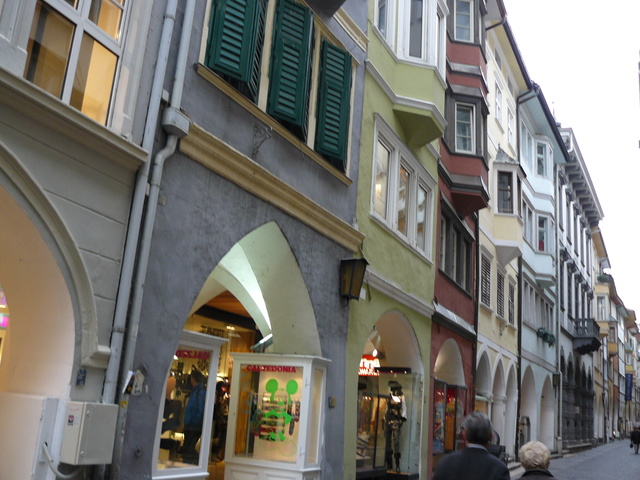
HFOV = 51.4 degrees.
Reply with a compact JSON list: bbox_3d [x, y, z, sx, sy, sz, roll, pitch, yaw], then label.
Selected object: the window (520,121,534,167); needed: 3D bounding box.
[{"bbox_3d":[8.260,-3.752,26.651,0.200,1.421,2.343,-4,-17,28],"label":"window"}]

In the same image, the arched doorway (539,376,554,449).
[{"bbox_3d":[9.226,7.062,26.913,0.500,2.950,2.300,-4,-17,28],"label":"arched doorway"}]

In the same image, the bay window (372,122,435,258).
[{"bbox_3d":[1.686,-0.862,12.638,0.200,1.840,3.200,-3,-17,26],"label":"bay window"}]

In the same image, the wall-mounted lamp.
[{"bbox_3d":[0.493,0.561,9.388,0.290,0.600,0.290,-4,-17,28],"label":"wall-mounted lamp"}]

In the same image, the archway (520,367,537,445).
[{"bbox_3d":[7.495,6.096,23.822,0.500,2.950,2.300,-4,-17,28],"label":"archway"}]

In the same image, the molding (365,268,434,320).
[{"bbox_3d":[1.502,1.009,11.945,0.170,0.220,3.450,-3,-17,26],"label":"molding"}]

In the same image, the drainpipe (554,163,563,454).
[{"bbox_3d":[10.398,2.657,29.066,0.160,12.880,0.160,-4,-17,28],"label":"drainpipe"}]

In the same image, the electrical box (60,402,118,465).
[{"bbox_3d":[-1.851,1.561,5.365,0.200,0.480,0.360,-3,-17,25],"label":"electrical box"}]

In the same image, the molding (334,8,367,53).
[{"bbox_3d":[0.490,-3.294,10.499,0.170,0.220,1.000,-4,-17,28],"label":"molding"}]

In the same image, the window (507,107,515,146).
[{"bbox_3d":[6.566,-3.877,22.943,0.180,1.250,0.900,-4,-17,27],"label":"window"}]

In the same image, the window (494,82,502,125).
[{"bbox_3d":[5.916,-4.515,22.194,0.200,1.195,1.121,-4,-17,27],"label":"window"}]

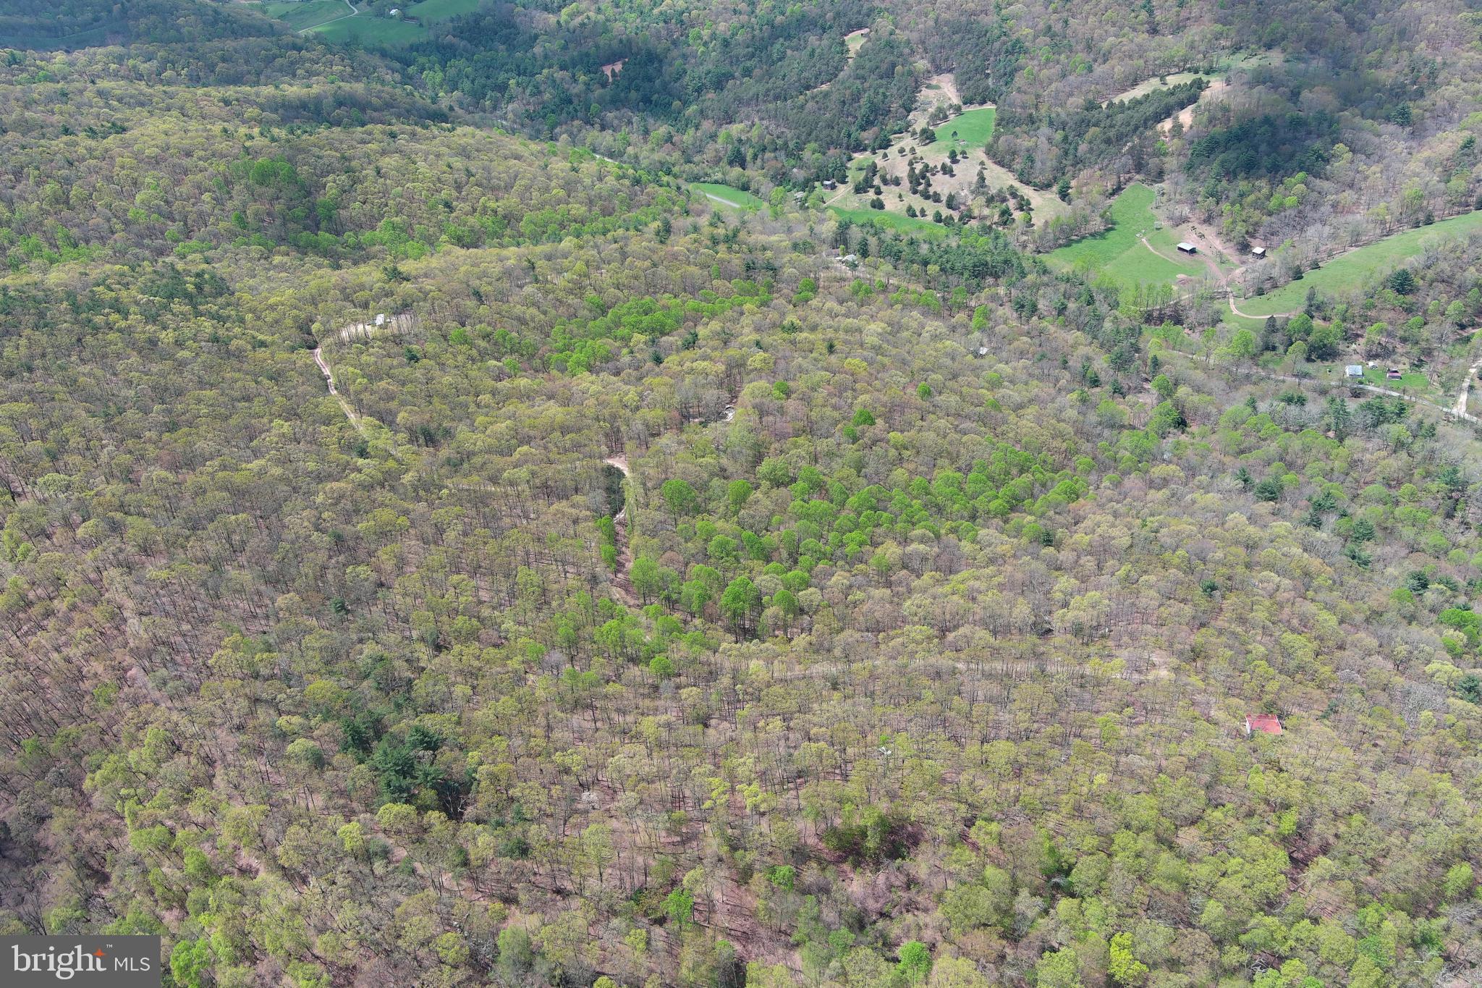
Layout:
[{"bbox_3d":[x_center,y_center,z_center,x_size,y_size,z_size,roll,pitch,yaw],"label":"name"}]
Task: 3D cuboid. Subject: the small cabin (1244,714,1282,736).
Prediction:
[{"bbox_3d":[122.510,54.520,281.230,7.200,4.300,6.400,1,35,1],"label":"small cabin"}]

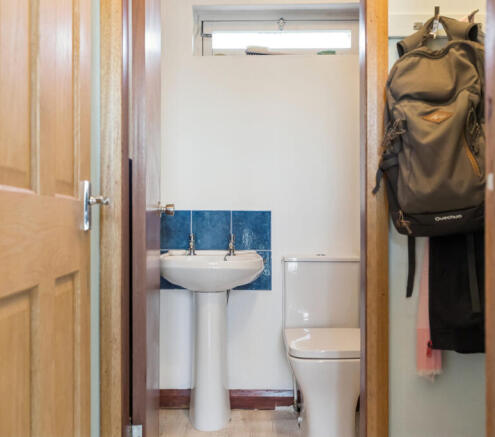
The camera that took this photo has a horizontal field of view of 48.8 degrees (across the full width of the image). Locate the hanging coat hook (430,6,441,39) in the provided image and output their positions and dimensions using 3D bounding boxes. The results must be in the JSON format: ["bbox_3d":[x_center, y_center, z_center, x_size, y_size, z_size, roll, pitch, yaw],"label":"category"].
[{"bbox_3d":[0.532,-0.548,1.540,0.027,0.080,0.055,0,0,0],"label":"hanging coat hook"}]

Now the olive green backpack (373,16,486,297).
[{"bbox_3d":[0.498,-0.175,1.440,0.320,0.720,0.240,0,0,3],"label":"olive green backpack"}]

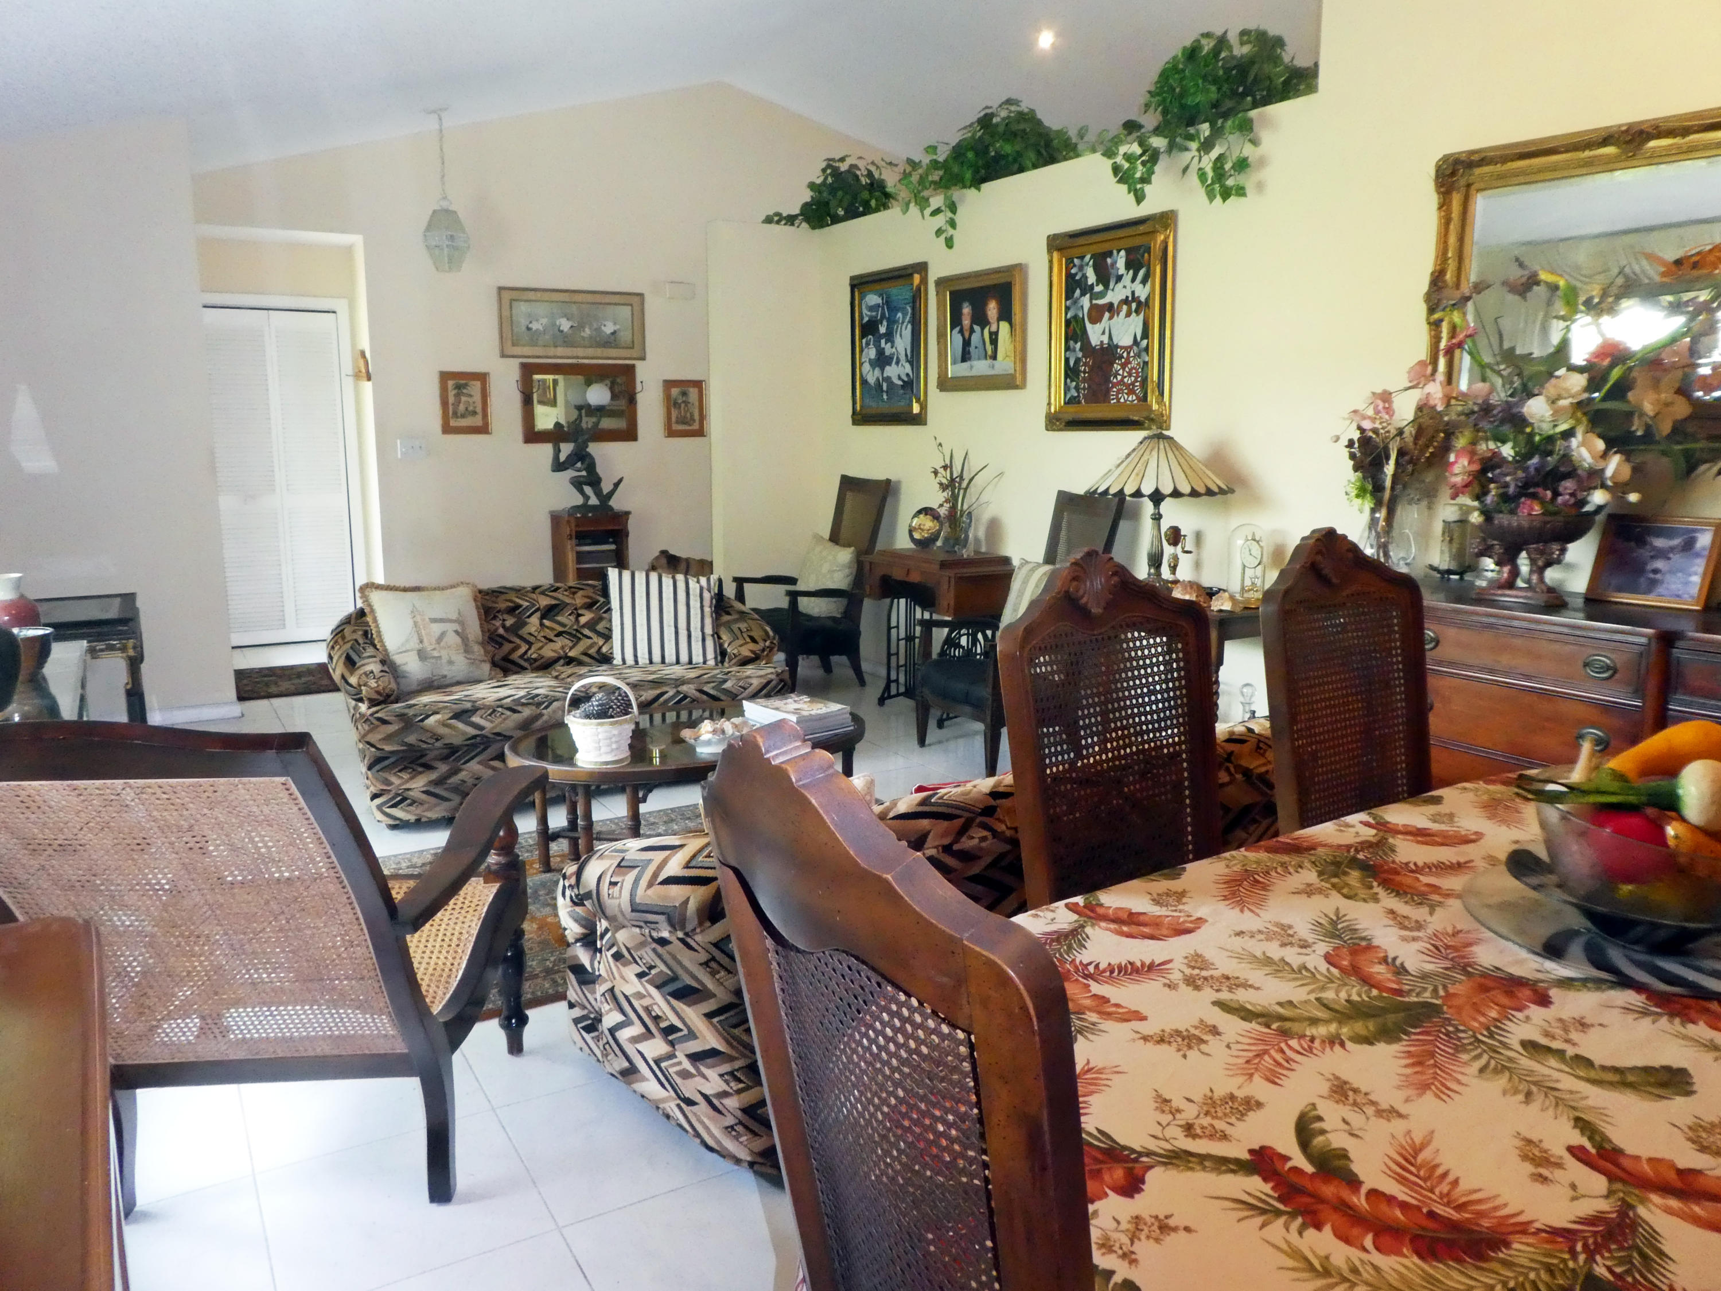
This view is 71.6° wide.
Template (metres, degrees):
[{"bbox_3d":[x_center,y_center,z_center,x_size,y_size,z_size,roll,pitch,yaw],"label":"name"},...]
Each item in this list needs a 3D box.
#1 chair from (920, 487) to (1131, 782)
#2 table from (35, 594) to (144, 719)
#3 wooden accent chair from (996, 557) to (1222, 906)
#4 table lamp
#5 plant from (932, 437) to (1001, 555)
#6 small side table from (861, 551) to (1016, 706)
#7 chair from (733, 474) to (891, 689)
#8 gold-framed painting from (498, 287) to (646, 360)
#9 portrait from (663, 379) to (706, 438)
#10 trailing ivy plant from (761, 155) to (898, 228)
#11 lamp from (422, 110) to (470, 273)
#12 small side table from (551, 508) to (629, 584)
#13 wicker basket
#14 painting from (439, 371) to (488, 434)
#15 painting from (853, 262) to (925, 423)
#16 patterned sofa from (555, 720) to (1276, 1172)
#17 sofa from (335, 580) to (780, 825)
[{"bbox_3d":[0.668,-0.061,4.953,0.680,1.120,0.590,-4,11,-21],"label":"chair"},{"bbox_3d":[-3.249,0.155,4.893,0.584,0.612,0.695,-6,12,-31],"label":"table"},{"bbox_3d":[0.547,0.460,1.900,0.500,1.184,0.584,-6,12,-31],"label":"wooden accent chair"},{"bbox_3d":[1.057,-0.485,4.294,0.525,0.556,0.525,0,11,0],"label":"table lamp"},{"bbox_3d":[0.482,-0.686,5.615,0.222,0.525,0.306,-6,12,-31],"label":"plant"},{"bbox_3d":[0.374,-0.046,5.780,0.410,0.780,0.770,-6,12,-31],"label":"small side table"},{"bbox_3d":[-0.280,-0.351,6.449,0.695,1.081,0.667,-6,12,-31],"label":"chair"},{"bbox_3d":[-1.823,-2.040,7.601,0.946,0.421,0.030,-6,12,-31],"label":"gold-framed painting"},{"bbox_3d":[-1.190,-1.601,8.080,0.306,0.375,0.025,-6,12,-31],"label":"portrait"},{"bbox_3d":[-0.137,-2.540,6.696,0.584,0.347,0.667,-6,12,-31],"label":"trailing ivy plant"},{"bbox_3d":[-2.266,-2.465,6.488,0.250,0.839,0.250,-6,12,-31],"label":"lamp"},{"bbox_3d":[-1.679,-0.429,7.470,0.375,0.834,0.459,-6,12,-31],"label":"small side table"},{"bbox_3d":[-0.767,0.213,3.516,0.222,0.245,0.205,-2,11,-12],"label":"wicker basket"},{"bbox_3d":[-2.427,-1.486,7.338,0.299,0.371,0.025,-6,12,-31],"label":"painting"},{"bbox_3d":[0.145,-1.558,6.263,0.040,0.791,0.676,-6,12,-31],"label":"painting"},{"bbox_3d":[0.165,0.543,2.724,1.710,0.709,0.806,-6,12,-31],"label":"patterned sofa"},{"bbox_3d":[-1.176,0.140,4.806,1.696,0.709,0.820,-6,12,-31],"label":"sofa"}]

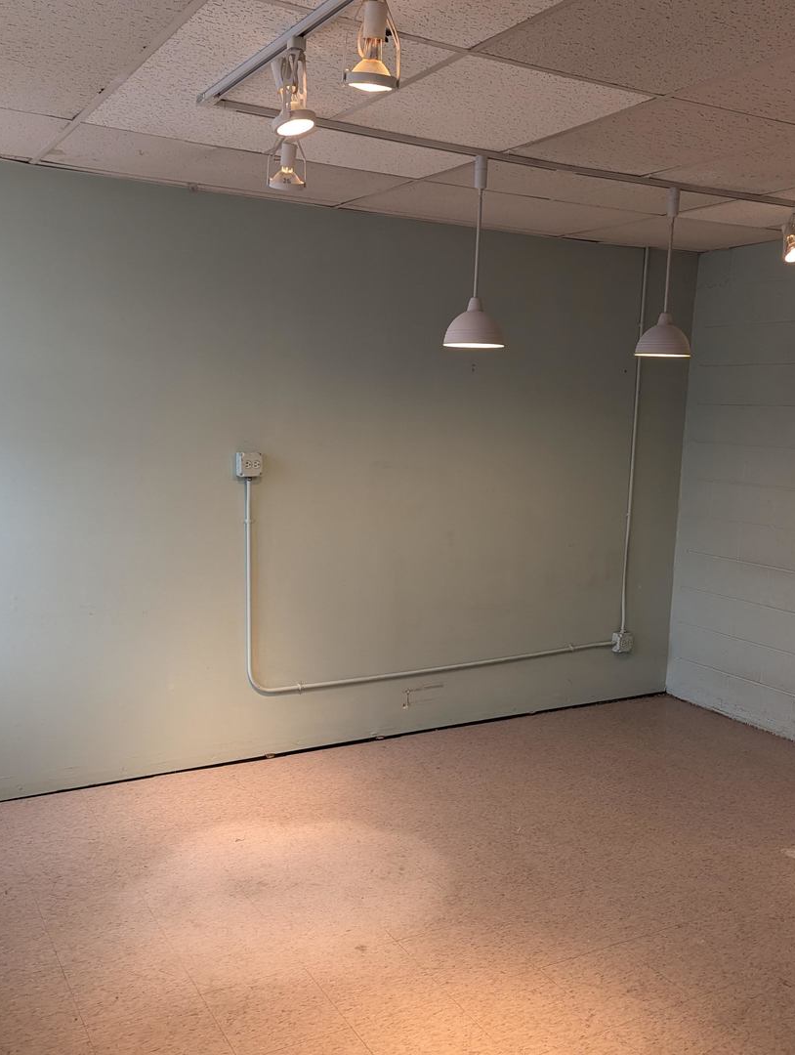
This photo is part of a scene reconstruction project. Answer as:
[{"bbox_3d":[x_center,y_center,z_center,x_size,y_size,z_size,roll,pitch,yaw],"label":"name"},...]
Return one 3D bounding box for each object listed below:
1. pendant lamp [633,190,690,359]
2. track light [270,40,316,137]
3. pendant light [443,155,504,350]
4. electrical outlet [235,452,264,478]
[{"bbox_3d":[1.007,-0.942,3.605,0.200,0.608,0.200,-3,9,-30],"label":"pendant lamp"},{"bbox_3d":[-0.234,-0.994,2.194,0.110,0.205,0.105,3,8,5],"label":"track light"},{"bbox_3d":[0.265,-0.912,3.224,0.202,0.610,0.202,2,8,0],"label":"pendant light"},{"bbox_3d":[-0.623,-0.263,4.101,0.102,0.102,0.054,-3,9,-30],"label":"electrical outlet"}]

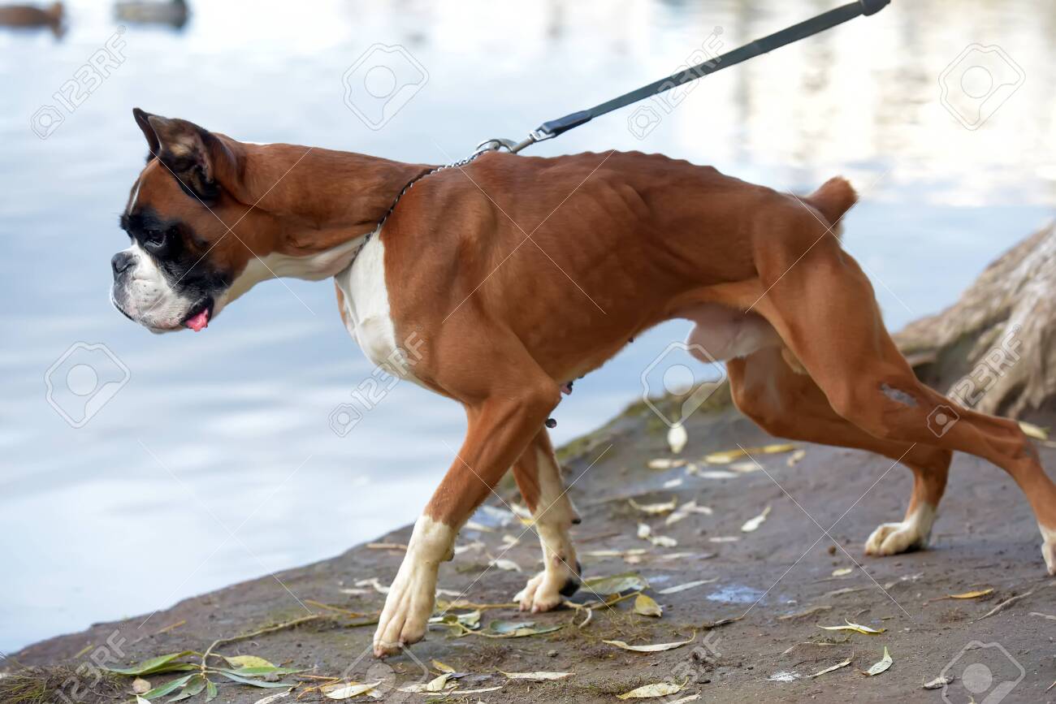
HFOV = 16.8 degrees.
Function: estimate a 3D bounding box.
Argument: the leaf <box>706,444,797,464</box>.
[{"bbox_3d":[0.322,0.147,5.165,0.130,0.012,0.035,-6,9,-18],"label":"leaf"}]

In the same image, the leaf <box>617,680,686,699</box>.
[{"bbox_3d":[0.135,0.370,3.918,0.075,0.012,0.026,-6,8,-12],"label":"leaf"}]

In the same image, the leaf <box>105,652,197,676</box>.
[{"bbox_3d":[-0.432,0.358,4.100,0.108,0.020,0.035,-4,9,-3],"label":"leaf"}]

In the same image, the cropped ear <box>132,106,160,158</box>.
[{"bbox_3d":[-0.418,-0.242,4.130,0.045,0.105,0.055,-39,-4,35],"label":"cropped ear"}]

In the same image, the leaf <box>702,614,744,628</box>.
[{"bbox_3d":[0.225,0.313,4.160,0.058,0.010,0.022,-9,11,-31],"label":"leaf"}]

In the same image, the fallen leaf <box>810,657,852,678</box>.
[{"bbox_3d":[0.336,0.350,3.967,0.066,0.011,0.013,-11,11,-40],"label":"fallen leaf"}]

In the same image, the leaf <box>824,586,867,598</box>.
[{"bbox_3d":[0.410,0.310,4.623,0.060,0.007,0.016,-5,11,-30],"label":"leaf"}]

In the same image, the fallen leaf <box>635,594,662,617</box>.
[{"bbox_3d":[0.152,0.320,4.520,0.032,0.020,0.032,3,10,20],"label":"fallen leaf"}]

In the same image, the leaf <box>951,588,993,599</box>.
[{"bbox_3d":[0.533,0.290,4.297,0.055,0.009,0.015,-6,8,-14],"label":"leaf"}]

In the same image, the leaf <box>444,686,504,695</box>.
[{"bbox_3d":[-0.063,0.392,4.132,0.070,0.005,0.010,-3,10,-18],"label":"leaf"}]

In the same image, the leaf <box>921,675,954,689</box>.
[{"bbox_3d":[0.437,0.352,3.820,0.040,0.013,0.022,-8,10,-27],"label":"leaf"}]

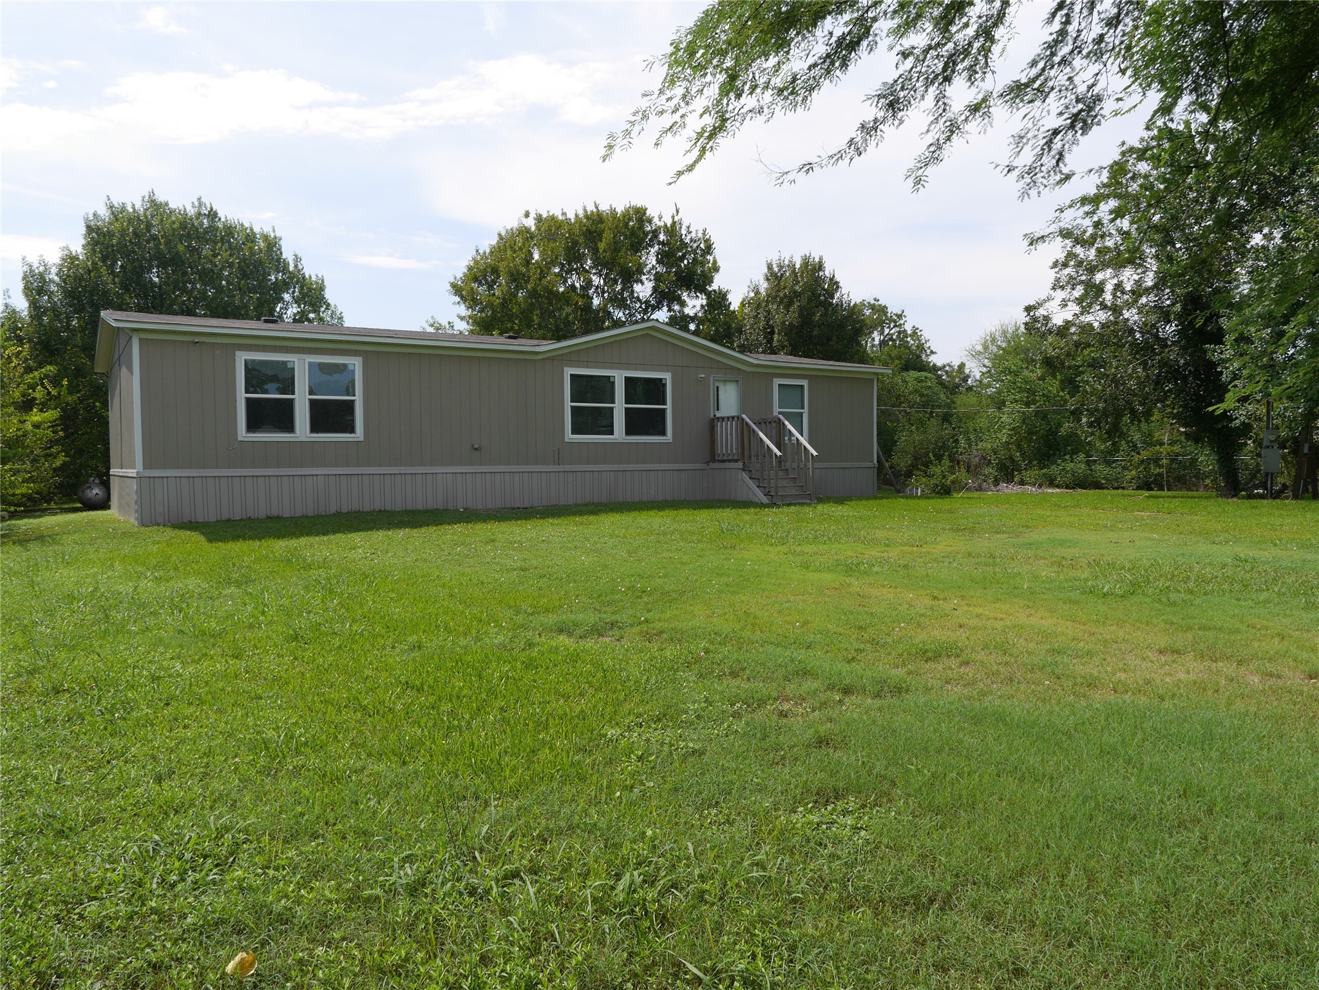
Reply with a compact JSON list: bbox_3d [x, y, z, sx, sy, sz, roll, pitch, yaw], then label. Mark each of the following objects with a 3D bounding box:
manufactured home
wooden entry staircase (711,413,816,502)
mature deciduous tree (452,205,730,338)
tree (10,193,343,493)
[{"bbox_3d":[-3.581,-1.883,23.180,17.700,4.120,8.450,-2,2,-32],"label":"manufactured home"},{"bbox_3d":[2.305,-0.803,20.610,1.180,1.950,2.500,-2,2,-32],"label":"wooden entry staircase"},{"bbox_3d":[-2.894,-6.178,38.206,11.287,11.843,10.712,-2,2,-32],"label":"mature deciduous tree"},{"bbox_3d":[-16.329,-5.064,31.181,10.944,10.382,10.154,-2,2,-32],"label":"tree"}]

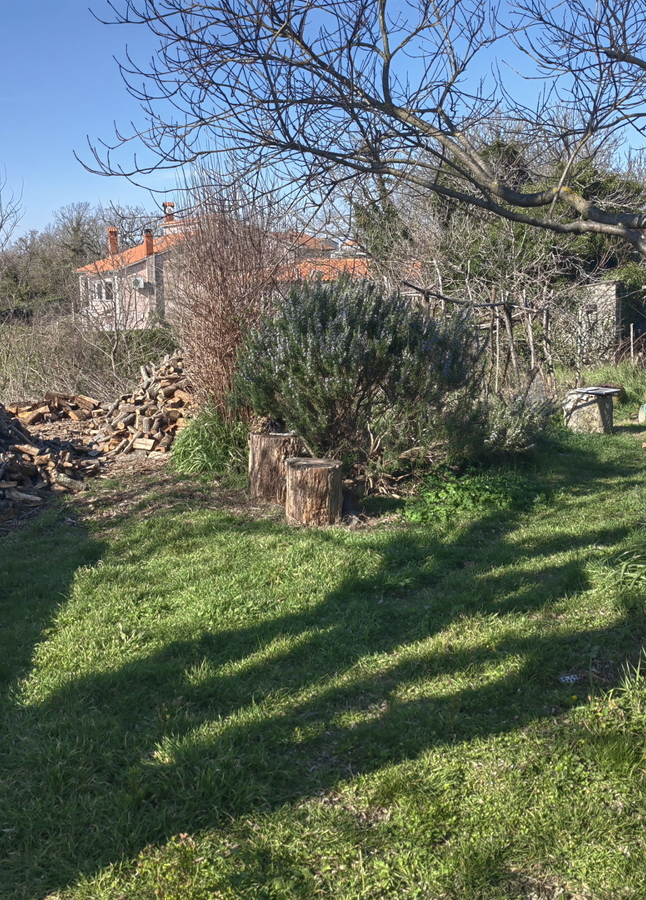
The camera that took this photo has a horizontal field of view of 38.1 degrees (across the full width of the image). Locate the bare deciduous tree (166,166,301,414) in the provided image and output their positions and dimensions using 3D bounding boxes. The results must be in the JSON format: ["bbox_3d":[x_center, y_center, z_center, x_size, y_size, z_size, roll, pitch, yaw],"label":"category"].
[{"bbox_3d":[-0.968,-1.364,9.800,1.350,2.800,1.250,0,9,0],"label":"bare deciduous tree"}]

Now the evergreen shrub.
[{"bbox_3d":[0.322,-0.624,8.500,2.150,1.720,1.800,0,9,0],"label":"evergreen shrub"}]

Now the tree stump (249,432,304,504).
[{"bbox_3d":[-0.381,0.137,7.580,0.420,0.500,0.420,0,9,0],"label":"tree stump"}]

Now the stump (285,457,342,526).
[{"bbox_3d":[-0.069,0.295,6.800,0.405,0.420,0.405,0,9,0],"label":"stump"}]

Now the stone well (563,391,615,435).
[{"bbox_3d":[3.578,-0.527,12.617,0.600,0.540,0.600,4,9,25],"label":"stone well"}]

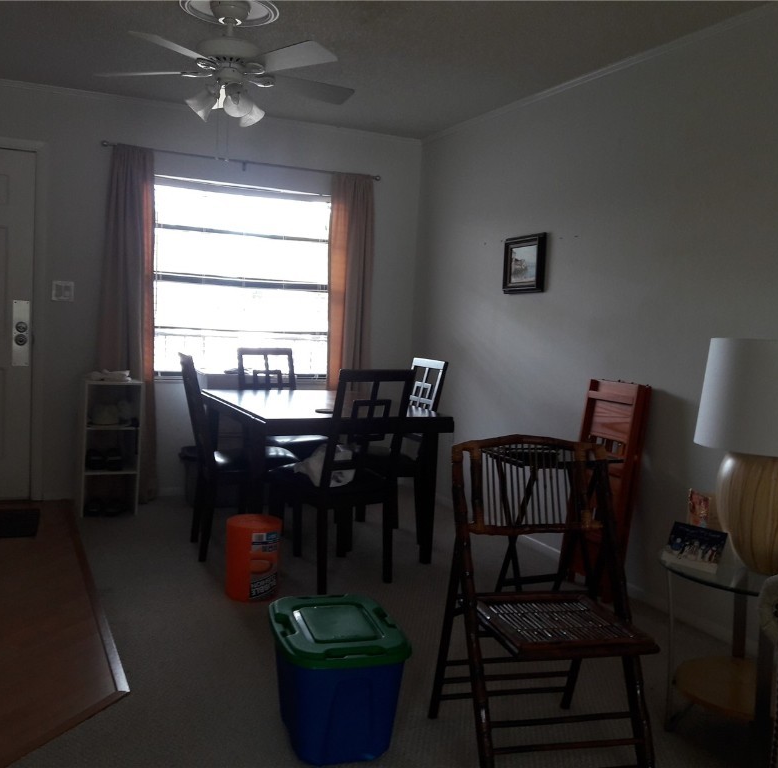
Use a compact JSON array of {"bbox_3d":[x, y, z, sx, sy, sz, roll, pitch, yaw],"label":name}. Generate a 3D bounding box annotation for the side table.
[{"bbox_3d":[1.083,0.813,2.505,0.505,0.495,0.505,1,5,-24],"label":"side table"}]

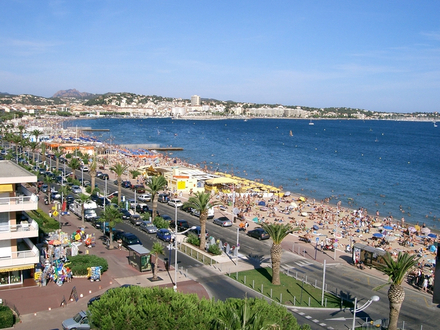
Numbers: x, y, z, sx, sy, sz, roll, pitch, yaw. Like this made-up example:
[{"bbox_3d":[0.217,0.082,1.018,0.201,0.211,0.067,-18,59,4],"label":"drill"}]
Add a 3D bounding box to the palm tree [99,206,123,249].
[{"bbox_3d":[-16.216,9.210,73.520,3.600,6.351,3.600,1,6,0],"label":"palm tree"}]

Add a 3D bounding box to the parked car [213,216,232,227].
[{"bbox_3d":[0.521,10.185,90.374,1.700,1.350,3.950,-3,7,-33],"label":"parked car"}]

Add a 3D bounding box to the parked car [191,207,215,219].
[{"bbox_3d":[-3.329,9.072,96.902,1.920,2.000,5.300,-2,7,-30],"label":"parked car"}]

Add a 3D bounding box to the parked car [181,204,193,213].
[{"bbox_3d":[-6.670,8.760,101.180,1.700,1.430,4.000,-3,7,-31],"label":"parked car"}]

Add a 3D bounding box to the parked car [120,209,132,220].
[{"bbox_3d":[-18.210,9.300,93.770,1.720,1.430,4.150,-3,7,-32],"label":"parked car"}]

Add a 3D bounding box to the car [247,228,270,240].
[{"bbox_3d":[6.240,11.110,80.680,1.740,1.450,4.250,-3,7,-34],"label":"car"}]

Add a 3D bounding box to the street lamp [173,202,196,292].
[{"bbox_3d":[-3.992,9.164,56.538,2.700,10.434,0.400,-3,7,-29],"label":"street lamp"}]

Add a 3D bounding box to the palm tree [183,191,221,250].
[{"bbox_3d":[-2.426,8.142,73.113,5.600,8.850,5.600,1,6,0],"label":"palm tree"}]

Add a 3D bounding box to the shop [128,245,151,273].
[{"bbox_3d":[-10.317,12.121,64.543,1.550,2.380,4.100,-2,7,-30],"label":"shop"}]

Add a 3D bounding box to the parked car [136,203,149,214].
[{"bbox_3d":[-15.587,8.665,100.123,1.680,1.600,3.800,-2,7,-30],"label":"parked car"}]

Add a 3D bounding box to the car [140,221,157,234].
[{"bbox_3d":[-11.943,10.560,83.590,1.730,1.440,4.300,-2,7,-30],"label":"car"}]

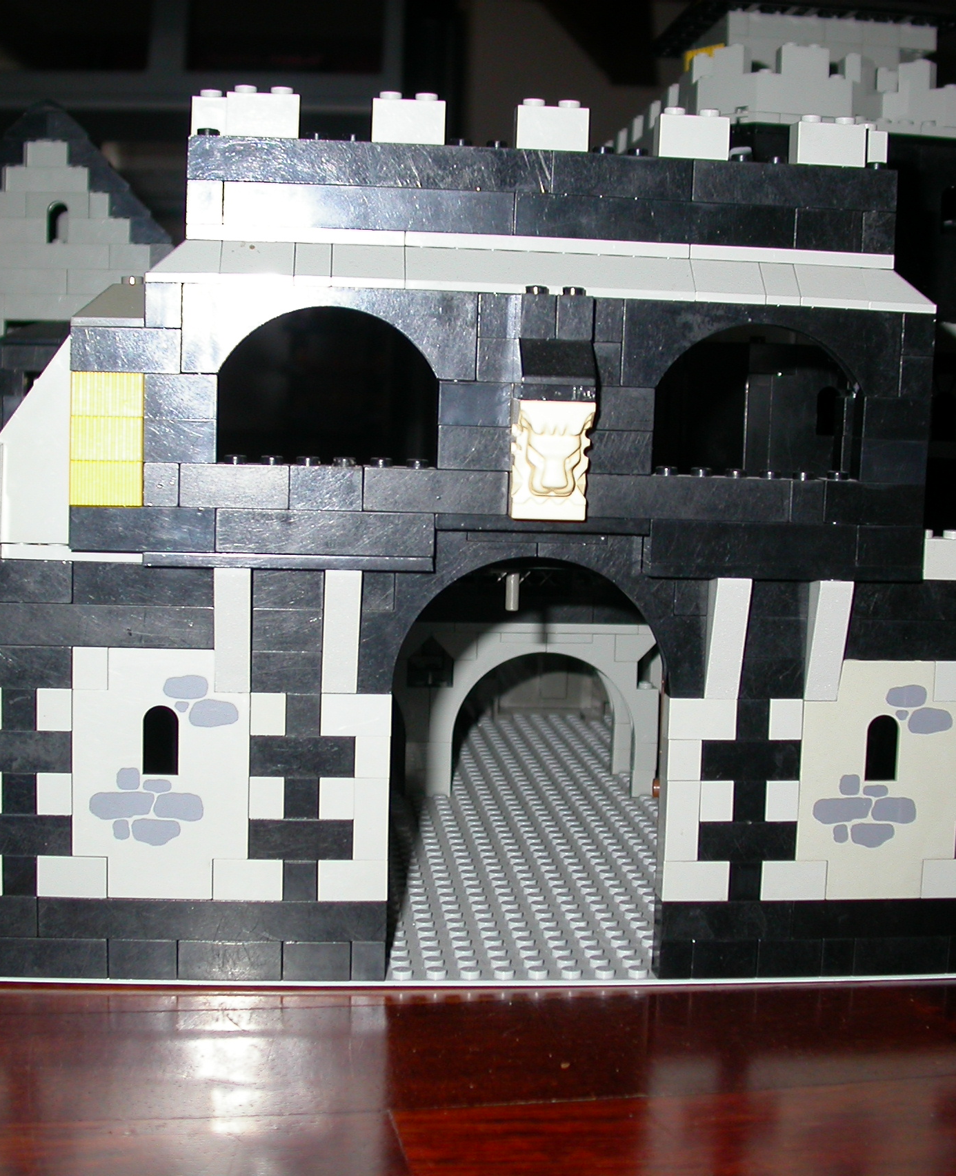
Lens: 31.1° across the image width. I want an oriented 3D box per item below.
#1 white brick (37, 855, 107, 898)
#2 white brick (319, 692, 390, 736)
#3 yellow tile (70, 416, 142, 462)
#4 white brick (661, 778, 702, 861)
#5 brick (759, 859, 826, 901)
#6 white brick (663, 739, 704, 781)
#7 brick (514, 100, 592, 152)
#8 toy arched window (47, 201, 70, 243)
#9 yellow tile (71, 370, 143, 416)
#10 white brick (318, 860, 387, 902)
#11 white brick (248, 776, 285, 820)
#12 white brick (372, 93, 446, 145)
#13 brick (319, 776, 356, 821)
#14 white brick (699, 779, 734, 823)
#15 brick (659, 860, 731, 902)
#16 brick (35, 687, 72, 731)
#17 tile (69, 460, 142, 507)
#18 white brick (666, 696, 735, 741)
[{"bbox_3d":[-0.093,0.065,0.395,0.016,0.010,0.008,1,5,-6],"label":"white brick"},{"bbox_3d":[-0.028,0.028,0.393,0.016,0.010,0.008,1,5,-6],"label":"white brick"},{"bbox_3d":[-0.081,-0.033,0.376,0.016,0.010,0.008,1,6,-6],"label":"yellow tile"},{"bbox_3d":[0.048,0.054,0.407,0.008,0.019,0.008,1,6,-6],"label":"white brick"},{"bbox_3d":[0.075,0.069,0.412,0.016,0.010,0.008,1,5,-6],"label":"brick"},{"bbox_3d":[0.047,0.039,0.403,0.008,0.011,0.008,1,5,-6],"label":"white brick"},{"bbox_3d":[0.016,-0.103,0.383,0.016,0.011,0.008,1,5,-6],"label":"brick"},{"bbox_3d":[-0.162,-0.140,0.660,0.008,0.016,0.007,0,6,-22],"label":"toy arched window"},{"bbox_3d":[-0.081,-0.042,0.379,0.016,0.010,0.008,1,5,-6],"label":"yellow tile"},{"bbox_3d":[-0.029,0.067,0.400,0.016,0.010,0.008,1,6,-6],"label":"white brick"},{"bbox_3d":[-0.048,0.048,0.396,0.008,0.010,0.008,1,5,-6],"label":"white brick"},{"bbox_3d":[-0.016,-0.104,0.384,0.016,0.011,0.008,1,6,-6],"label":"white brick"},{"bbox_3d":[-0.033,0.048,0.399,0.008,0.010,0.008,1,5,-6],"label":"brick"},{"bbox_3d":[0.056,0.050,0.407,0.008,0.010,0.008,1,6,-6],"label":"white brick"},{"bbox_3d":[0.050,0.068,0.406,0.016,0.011,0.008,1,5,-6],"label":"brick"},{"bbox_3d":[-0.095,0.026,0.388,0.008,0.011,0.008,1,5,-6],"label":"brick"},{"bbox_3d":[-0.082,-0.023,0.380,0.016,0.010,0.008,1,5,-6],"label":"tile"},{"bbox_3d":[0.052,0.030,0.402,0.016,0.011,0.008,1,5,-6],"label":"white brick"}]

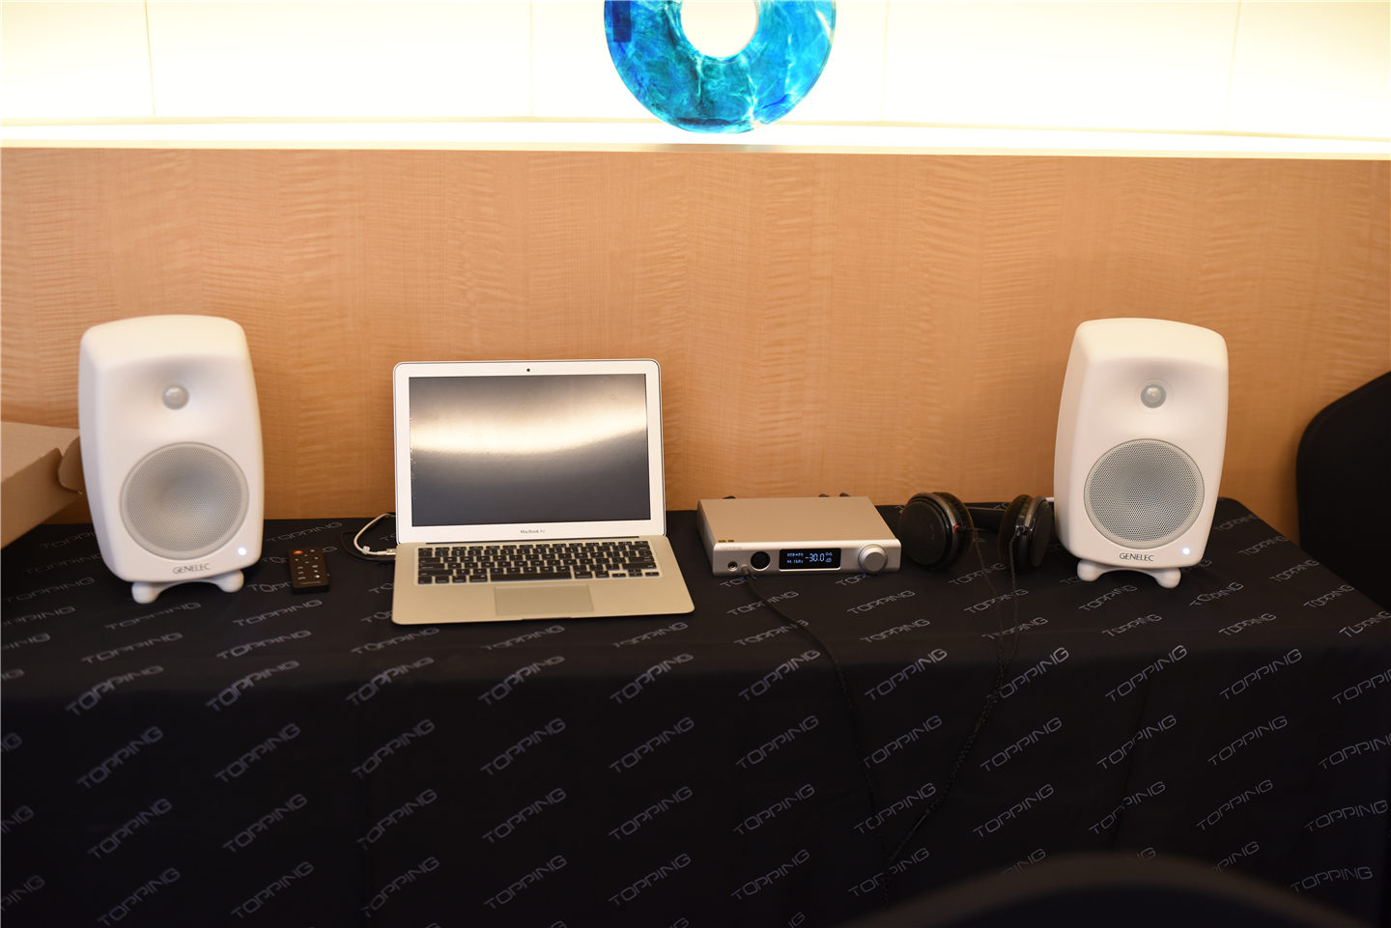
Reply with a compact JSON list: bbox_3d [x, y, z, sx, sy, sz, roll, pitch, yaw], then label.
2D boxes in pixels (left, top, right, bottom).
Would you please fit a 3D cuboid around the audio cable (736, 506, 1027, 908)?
[{"bbox_3d":[0.217,0.294,1.731,0.330,0.360,0.335,0,14,-4],"label":"audio cable"}]

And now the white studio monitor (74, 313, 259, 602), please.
[{"bbox_3d":[-0.594,-0.015,1.736,0.189,0.299,0.178,-6,16,-27],"label":"white studio monitor"}]

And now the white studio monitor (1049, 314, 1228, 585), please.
[{"bbox_3d":[0.526,-0.023,1.840,0.189,0.299,0.178,4,15,12],"label":"white studio monitor"}]

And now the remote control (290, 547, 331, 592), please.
[{"bbox_3d":[-0.448,0.124,1.789,0.039,0.010,0.137,-3,15,-16],"label":"remote control"}]

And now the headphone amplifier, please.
[{"bbox_3d":[0.123,0.090,1.891,0.221,0.044,0.204,-1,14,-6],"label":"headphone amplifier"}]

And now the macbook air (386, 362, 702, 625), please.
[{"bbox_3d":[-0.181,0.021,1.770,0.325,0.228,0.299,-1,15,-9],"label":"macbook air"}]

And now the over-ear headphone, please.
[{"bbox_3d":[0.342,0.065,1.906,0.187,0.092,0.195,2,14,6],"label":"over-ear headphone"}]

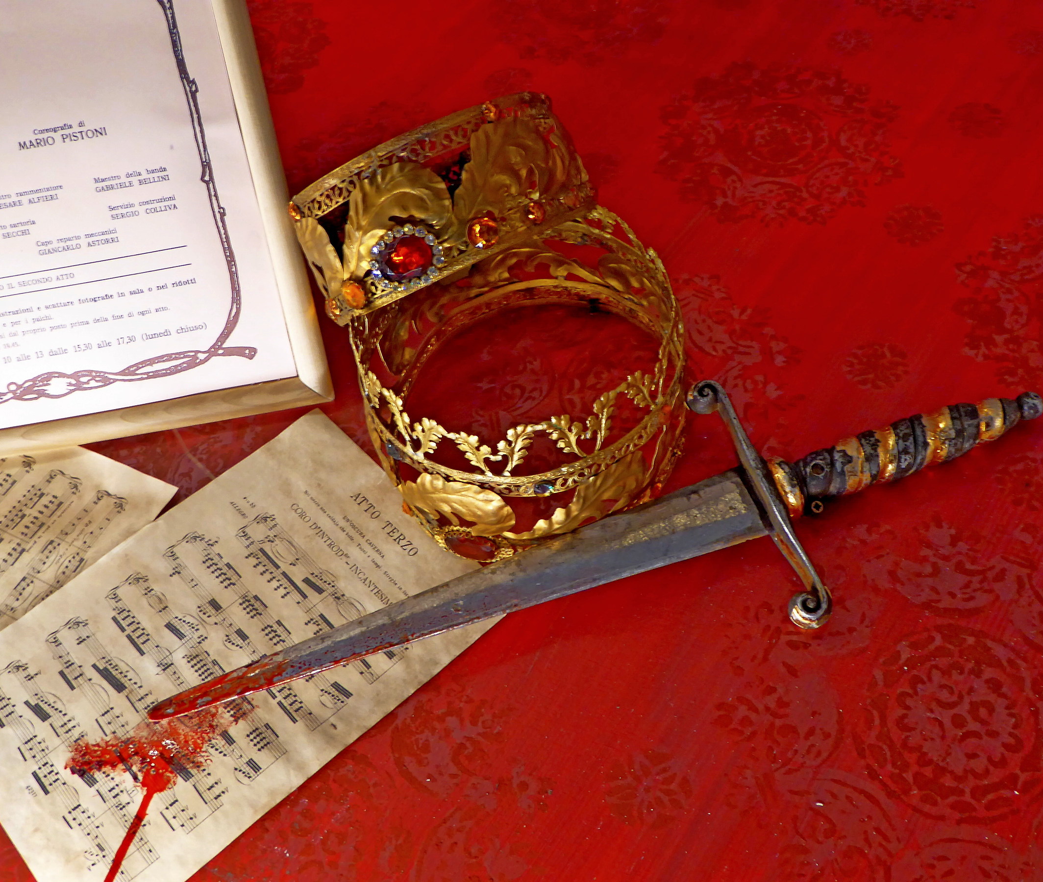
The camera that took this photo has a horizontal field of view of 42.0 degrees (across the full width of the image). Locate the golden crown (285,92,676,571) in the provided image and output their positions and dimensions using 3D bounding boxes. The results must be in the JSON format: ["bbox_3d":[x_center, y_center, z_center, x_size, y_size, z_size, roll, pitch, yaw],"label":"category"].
[{"bbox_3d":[-0.025,-0.105,0.817,0.220,0.179,0.288,-10,54,2],"label":"golden crown"}]

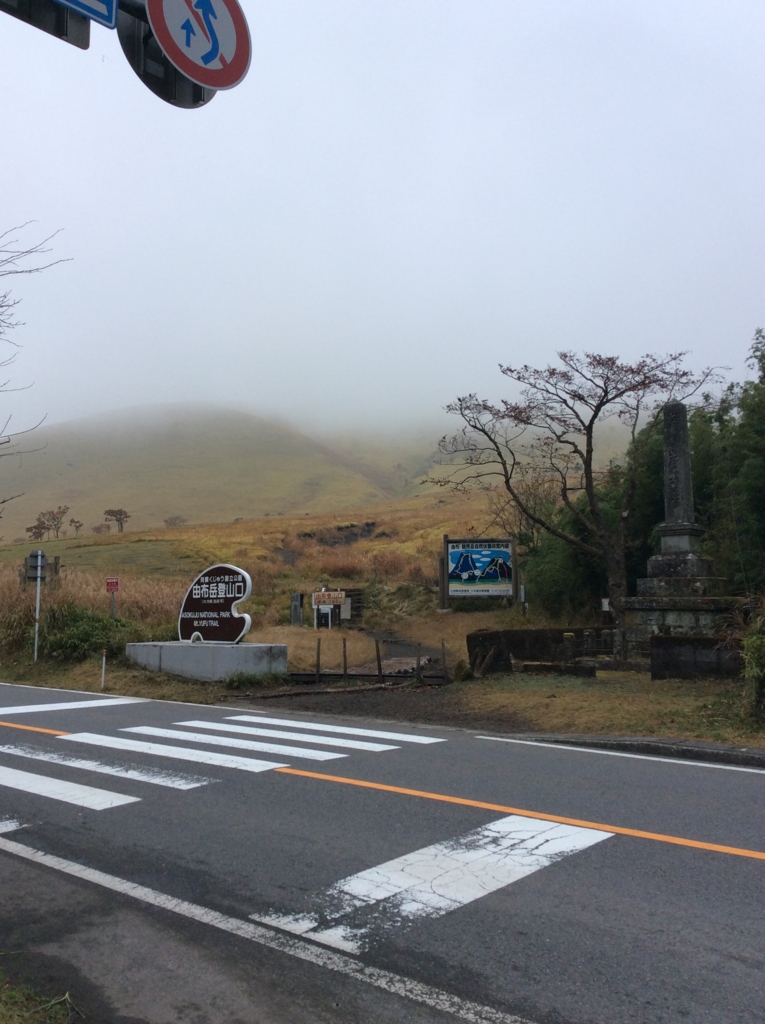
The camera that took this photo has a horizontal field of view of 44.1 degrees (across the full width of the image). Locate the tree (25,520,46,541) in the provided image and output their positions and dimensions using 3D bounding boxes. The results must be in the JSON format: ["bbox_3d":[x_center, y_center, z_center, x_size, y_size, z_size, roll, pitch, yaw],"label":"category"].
[{"bbox_3d":[-58.733,3.174,160.000,3.554,3.300,3.377,0,-6,0],"label":"tree"}]

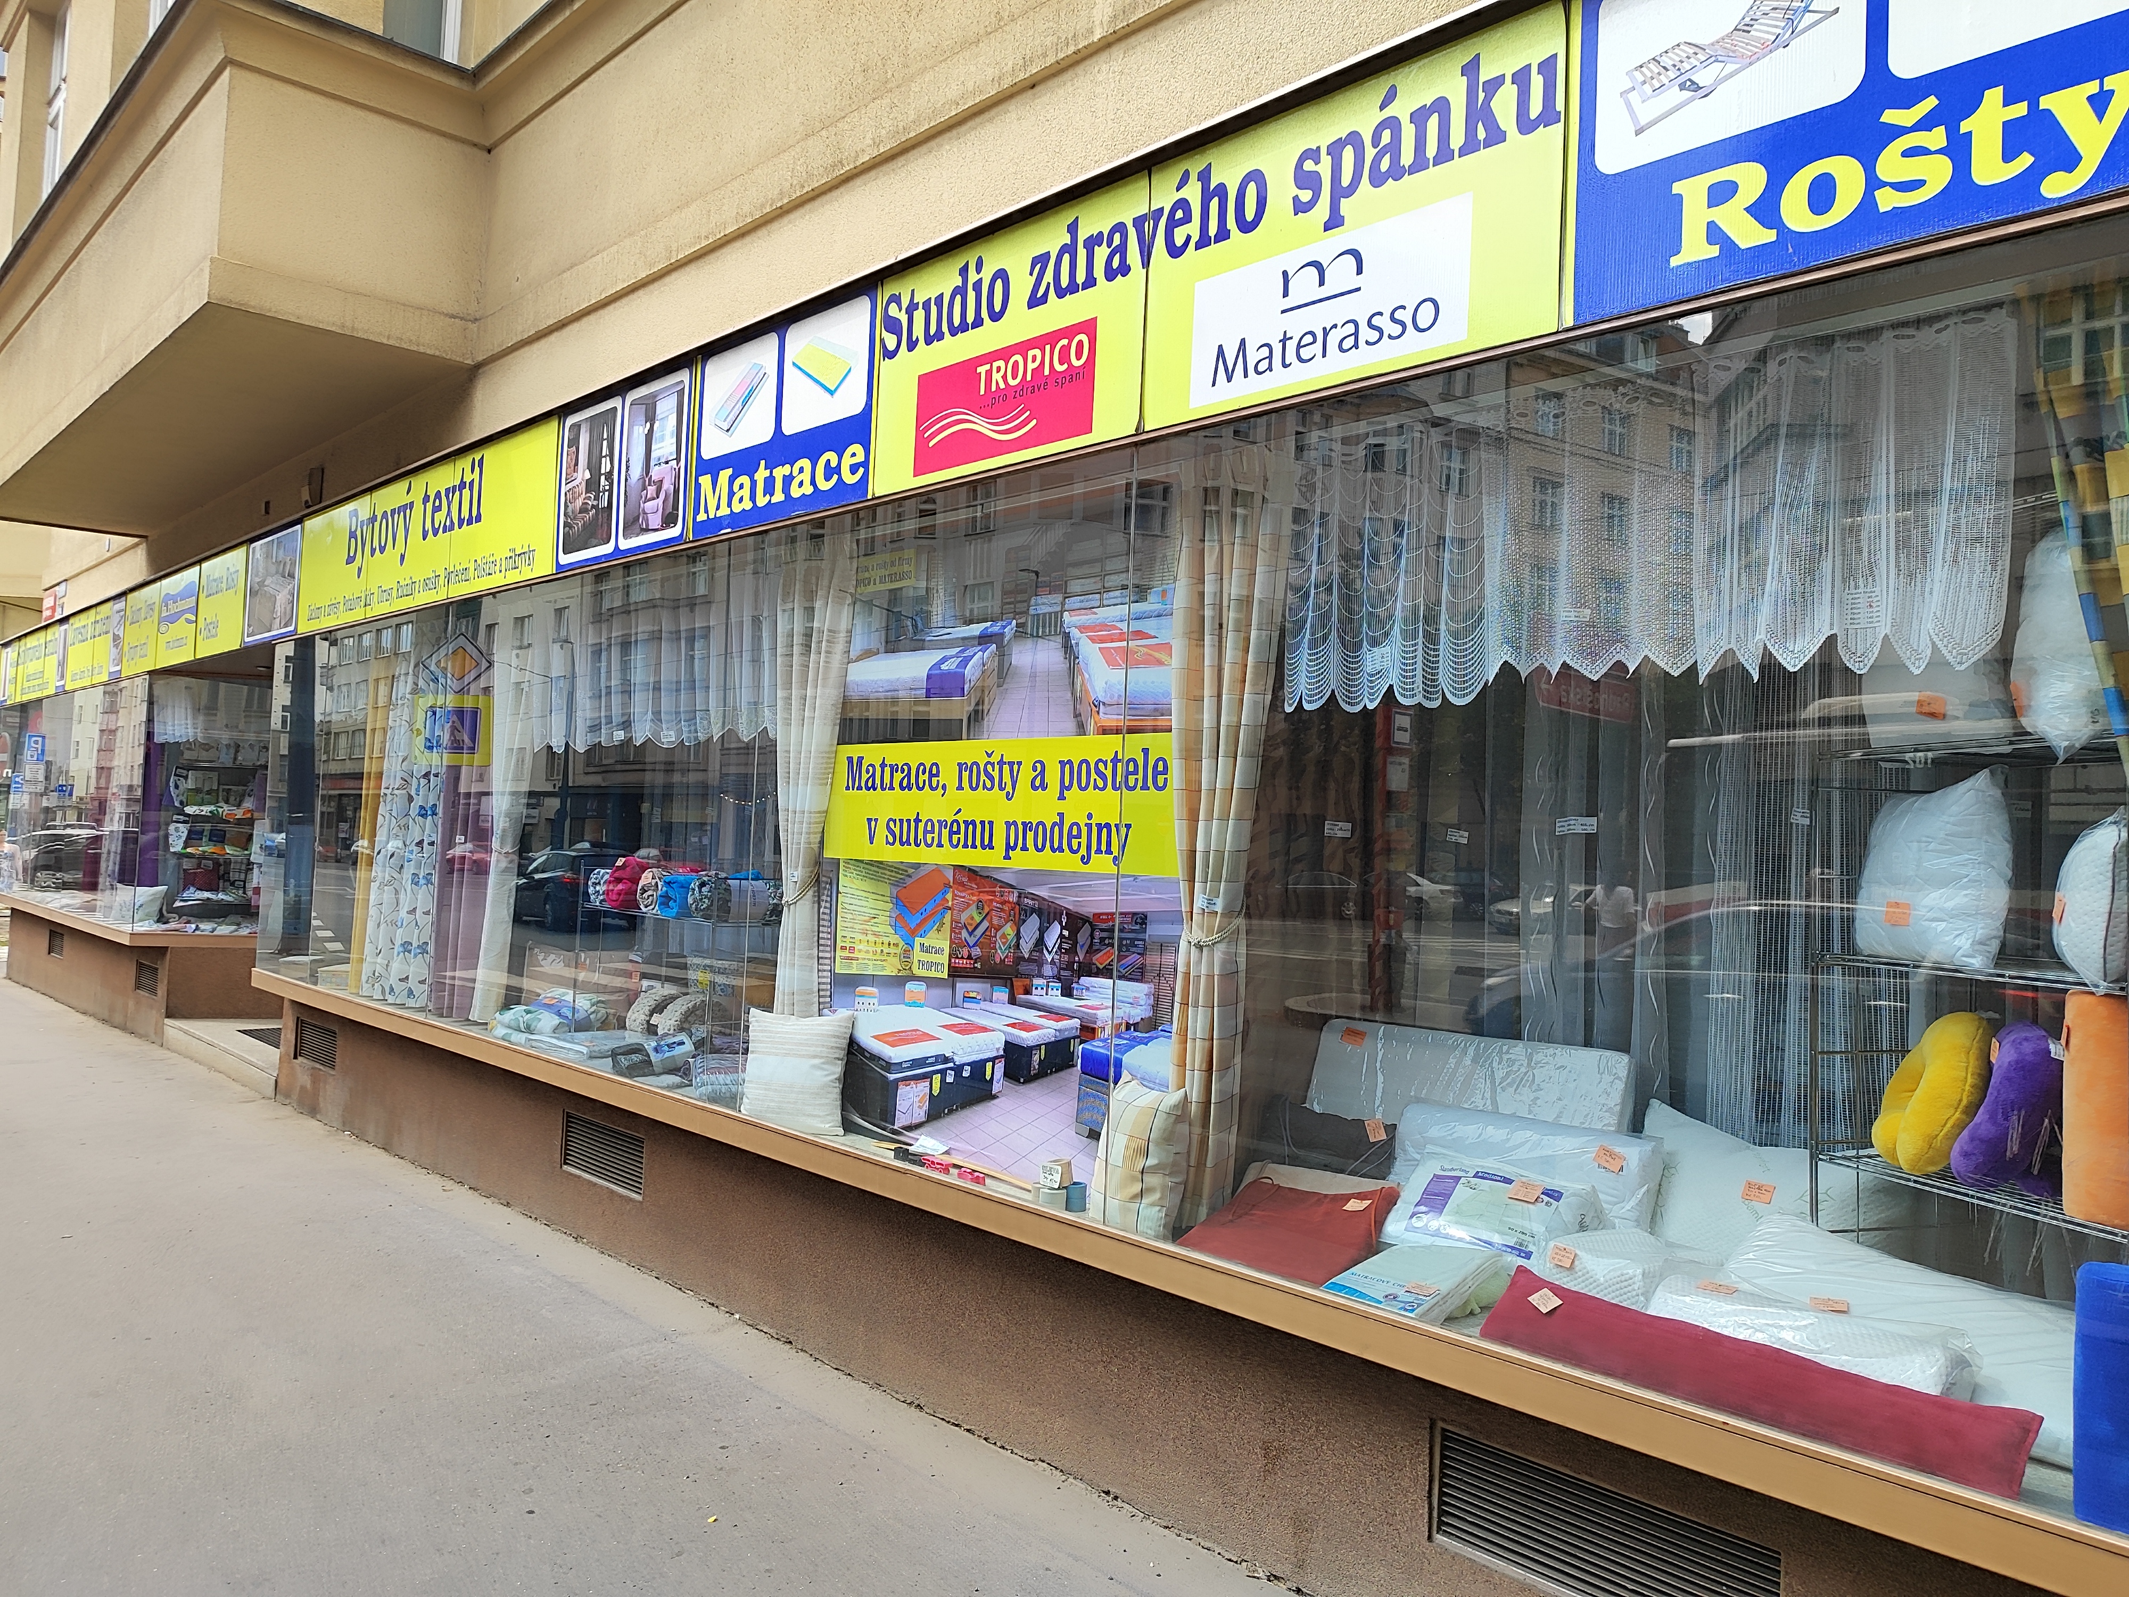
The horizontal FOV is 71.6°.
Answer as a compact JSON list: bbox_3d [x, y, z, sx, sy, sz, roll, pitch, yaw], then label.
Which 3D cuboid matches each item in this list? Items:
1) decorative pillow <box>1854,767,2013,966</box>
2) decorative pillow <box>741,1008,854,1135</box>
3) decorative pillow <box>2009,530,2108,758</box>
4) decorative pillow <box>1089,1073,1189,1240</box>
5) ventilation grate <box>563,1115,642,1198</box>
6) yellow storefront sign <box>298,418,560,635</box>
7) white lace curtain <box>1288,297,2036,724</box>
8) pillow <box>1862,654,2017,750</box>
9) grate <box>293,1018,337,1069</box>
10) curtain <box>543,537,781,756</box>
[{"bbox_3d":[1.716,0.144,2.932,0.130,0.380,0.370,6,-3,-9],"label":"decorative pillow"},{"bbox_3d":[-0.888,0.913,4.939,0.380,0.370,0.130,1,-9,22],"label":"decorative pillow"},{"bbox_3d":[1.796,-0.267,2.620,0.180,0.390,0.420,1,-2,28],"label":"decorative pillow"},{"bbox_3d":[0.189,0.915,3.770,0.120,0.370,0.370,13,-7,-25],"label":"decorative pillow"},{"bbox_3d":[-1.656,1.280,5.303,0.035,0.223,0.623,3,-2,-44],"label":"ventilation grate"},{"bbox_3d":[-2.938,-1.147,6.634,0.060,0.600,3.043,3,-2,-44],"label":"yellow storefront sign"},{"bbox_3d":[1.103,-0.538,3.147,0.070,0.644,1.613,4,-3,-43],"label":"white lace curtain"},{"bbox_3d":[1.732,-0.284,2.948,0.100,0.370,0.380,5,-3,-8],"label":"pillow"},{"bbox_3d":[-4.367,1.433,8.622,0.030,0.240,0.708,4,-3,-43],"label":"grate"},{"bbox_3d":[-1.573,-0.528,5.604,0.080,0.678,1.788,3,-2,-44],"label":"curtain"}]

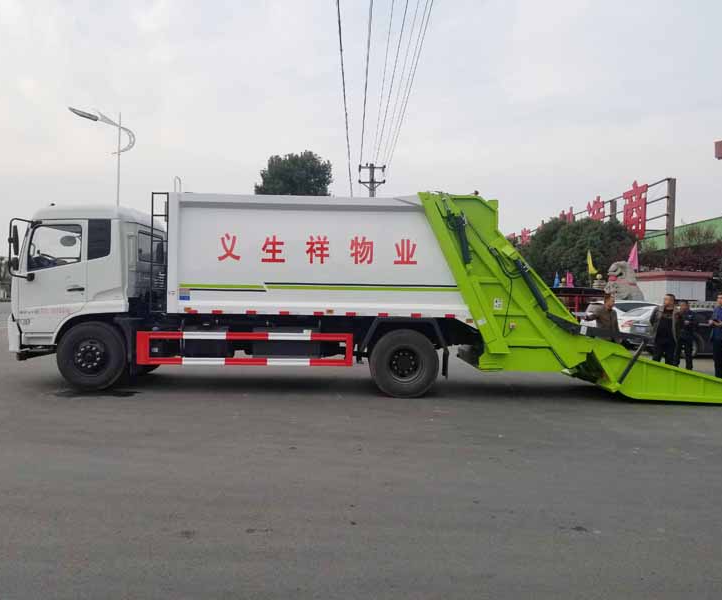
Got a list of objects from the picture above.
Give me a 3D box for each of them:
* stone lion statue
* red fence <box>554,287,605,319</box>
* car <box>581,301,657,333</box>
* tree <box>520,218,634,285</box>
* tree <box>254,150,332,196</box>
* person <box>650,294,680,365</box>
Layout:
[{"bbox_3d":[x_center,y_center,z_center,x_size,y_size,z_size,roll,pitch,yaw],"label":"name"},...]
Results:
[{"bbox_3d":[10.963,-0.346,25.000,1.750,2.300,1.150,1,1,-6],"label":"stone lion statue"},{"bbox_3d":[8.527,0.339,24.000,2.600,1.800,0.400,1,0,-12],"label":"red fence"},{"bbox_3d":[8.600,0.794,20.400,1.800,1.500,4.600,1,1,-1],"label":"car"},{"bbox_3d":[12.494,-1.561,35.000,6.000,6.100,6.200,1,1,0],"label":"tree"},{"bbox_3d":[-4.788,-4.738,42.000,6.000,11.500,6.000,1,1,0],"label":"tree"},{"bbox_3d":[6.182,0.725,12.200,0.560,1.690,0.360,2,1,45],"label":"person"}]

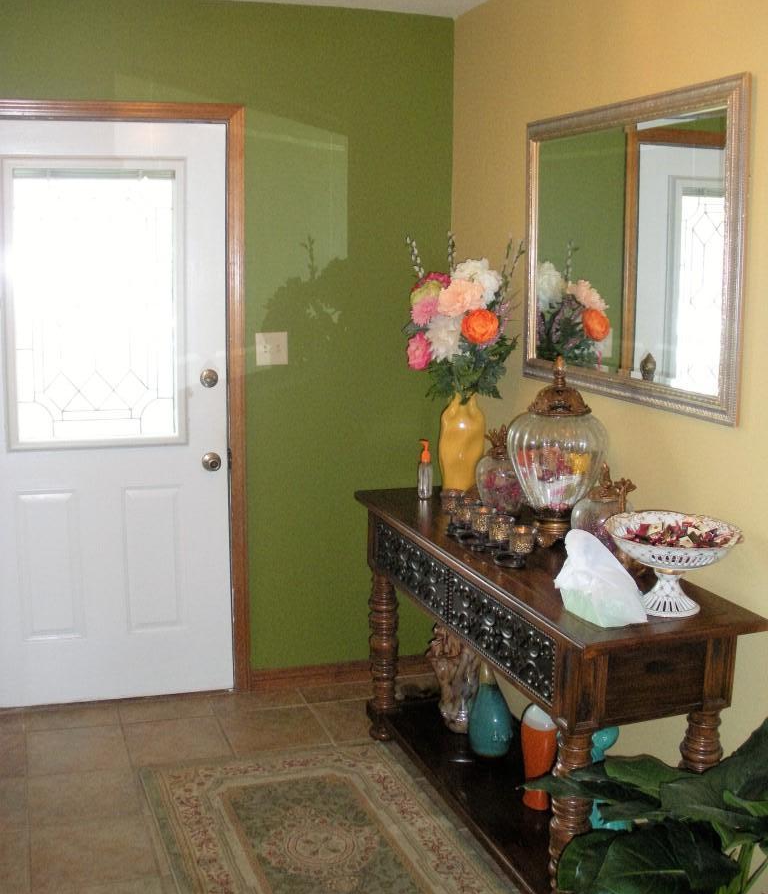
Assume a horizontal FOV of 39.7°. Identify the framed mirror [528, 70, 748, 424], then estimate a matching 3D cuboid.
[{"bbox_3d":[0.602,-0.506,2.745,0.035,0.755,1.040,-3,10,-18],"label":"framed mirror"}]

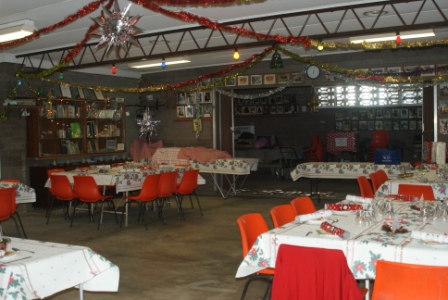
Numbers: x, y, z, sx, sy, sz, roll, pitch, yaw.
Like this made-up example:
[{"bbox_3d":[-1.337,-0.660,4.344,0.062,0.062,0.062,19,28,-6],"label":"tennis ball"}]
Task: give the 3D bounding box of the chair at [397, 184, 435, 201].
[{"bbox_3d":[2.187,0.768,5.813,0.490,0.795,0.530,0,3,36],"label":"chair"}]

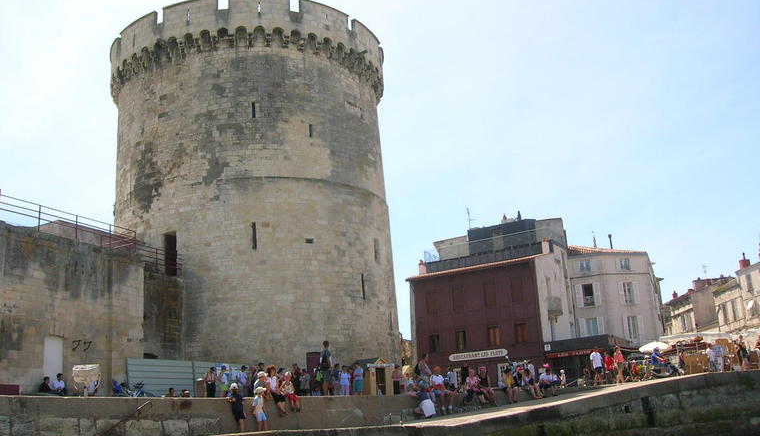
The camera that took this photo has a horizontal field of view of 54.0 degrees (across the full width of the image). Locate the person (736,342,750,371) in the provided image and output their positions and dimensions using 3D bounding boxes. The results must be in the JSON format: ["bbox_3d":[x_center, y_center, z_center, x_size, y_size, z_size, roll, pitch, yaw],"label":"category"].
[{"bbox_3d":[22.045,8.324,45.000,0.500,1.680,0.360,4,-14,-30],"label":"person"}]

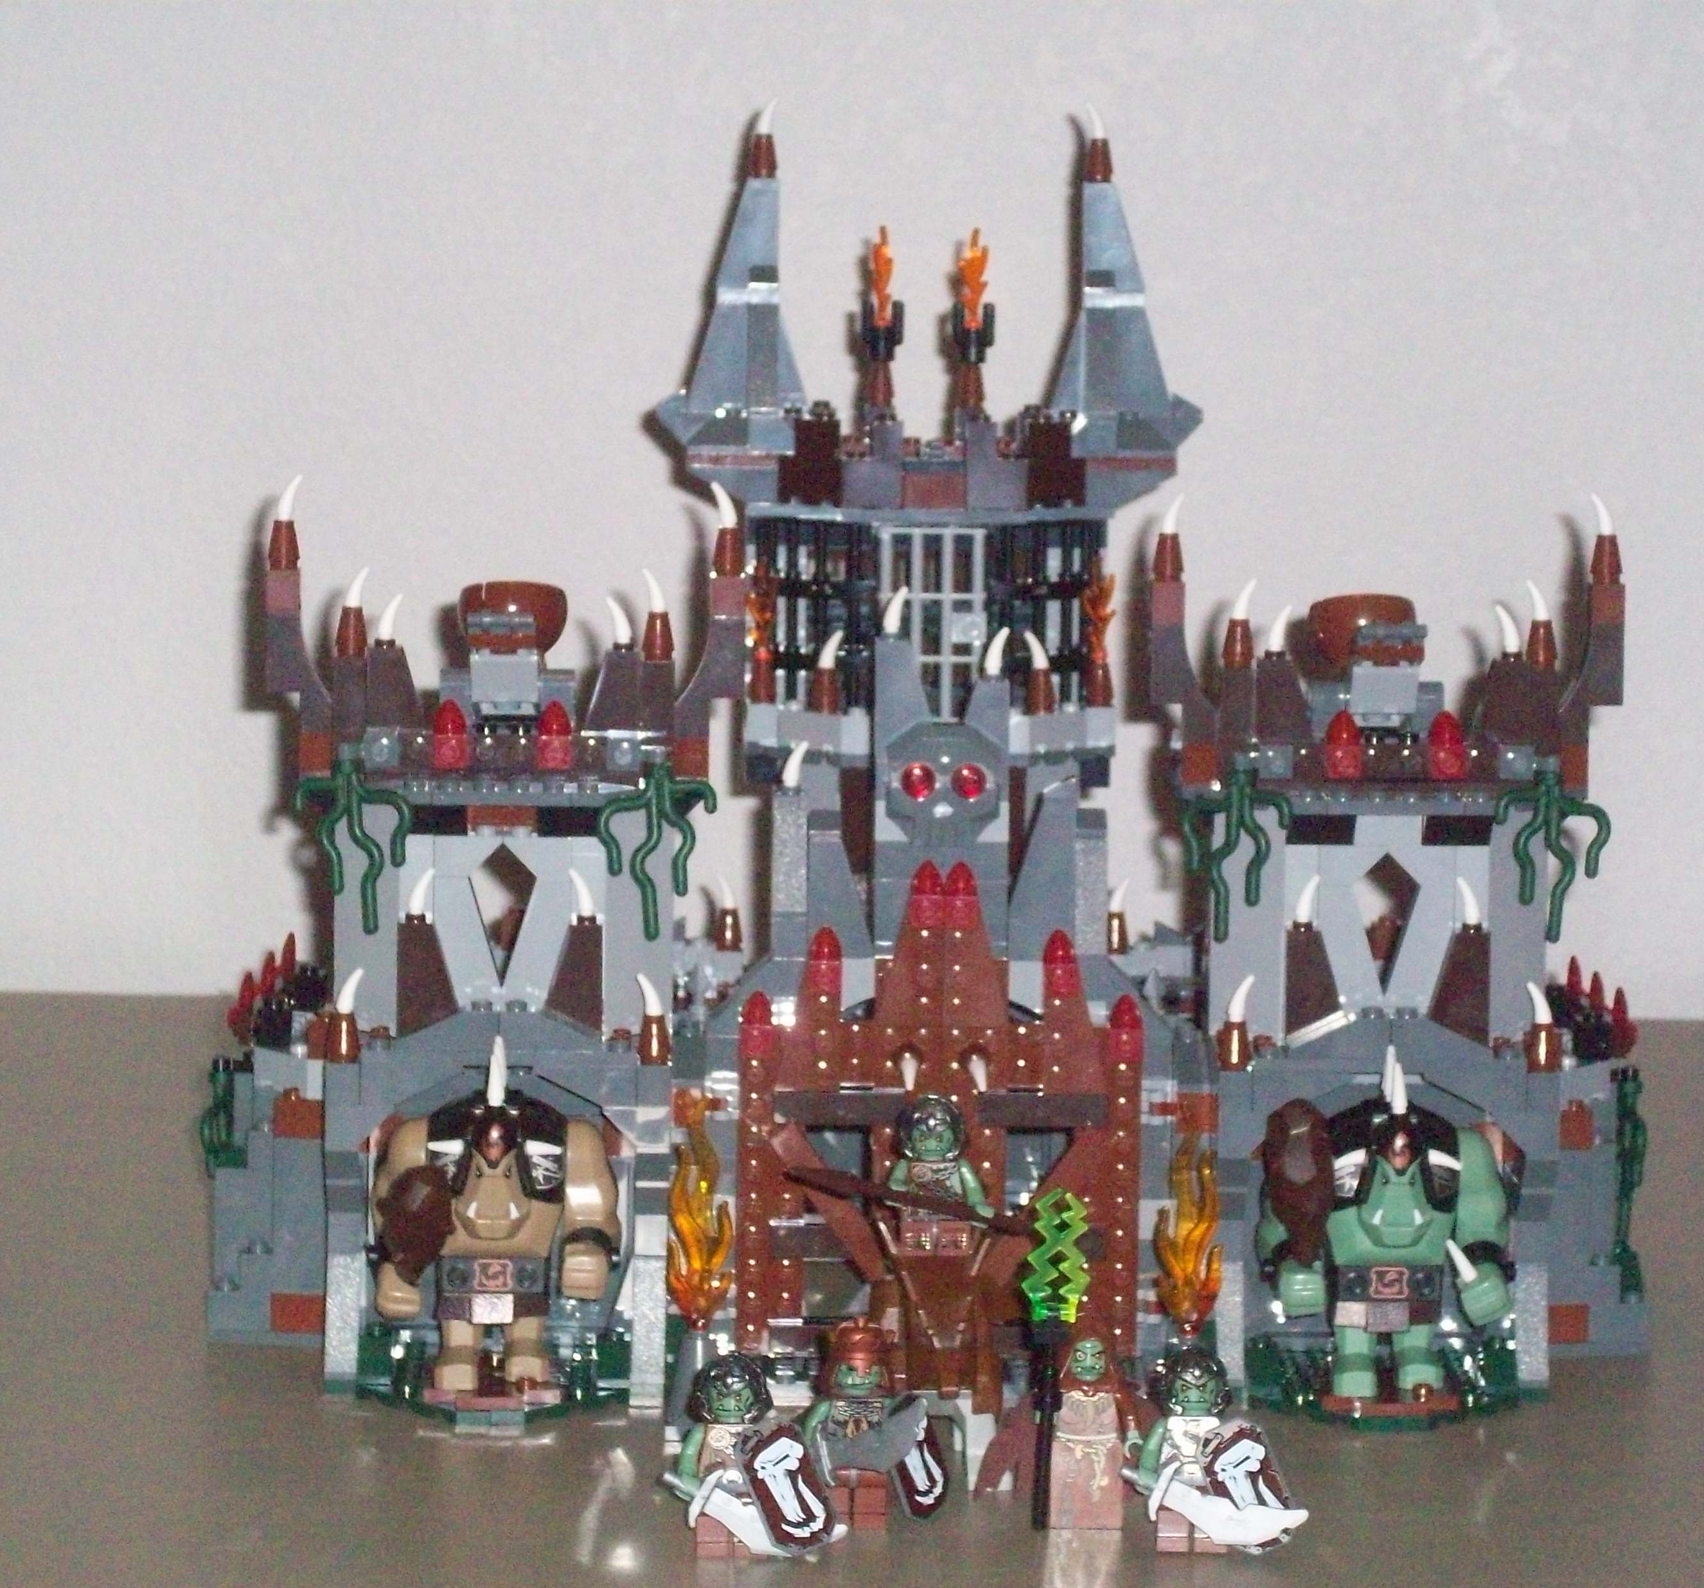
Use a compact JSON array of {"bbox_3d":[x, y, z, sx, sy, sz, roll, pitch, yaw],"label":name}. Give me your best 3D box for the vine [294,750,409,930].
[{"bbox_3d":[-0.116,0.012,1.581,0.027,0.042,0.014,2,9,5],"label":"vine"}]

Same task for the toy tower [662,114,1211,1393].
[{"bbox_3d":[0.020,-0.017,1.666,0.134,0.300,0.145,1,9,0],"label":"toy tower"}]

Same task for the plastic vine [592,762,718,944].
[{"bbox_3d":[-0.046,0.013,1.575,0.029,0.042,0.014,2,9,5],"label":"plastic vine"}]

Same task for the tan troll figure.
[{"bbox_3d":[-0.083,0.097,1.585,0.057,0.083,0.044,0,9,-5],"label":"tan troll figure"}]

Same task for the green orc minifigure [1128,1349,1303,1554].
[{"bbox_3d":[0.079,0.143,1.469,0.038,0.044,0.027,1,9,0],"label":"green orc minifigure"}]

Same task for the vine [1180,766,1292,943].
[{"bbox_3d":[0.090,0.014,1.581,0.026,0.041,0.014,0,9,-5],"label":"vine"}]

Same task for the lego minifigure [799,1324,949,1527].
[{"bbox_3d":[0.005,0.140,1.483,0.033,0.044,0.025,1,9,0],"label":"lego minifigure"}]

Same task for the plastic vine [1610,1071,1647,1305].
[{"bbox_3d":[0.191,0.096,1.667,0.009,0.056,0.014,1,9,3],"label":"plastic vine"}]

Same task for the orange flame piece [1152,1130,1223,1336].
[{"bbox_3d":[0.078,0.102,1.580,0.017,0.048,0.011,1,9,0],"label":"orange flame piece"}]

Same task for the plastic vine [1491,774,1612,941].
[{"bbox_3d":[0.164,0.015,1.588,0.028,0.041,0.014,0,9,-5],"label":"plastic vine"}]

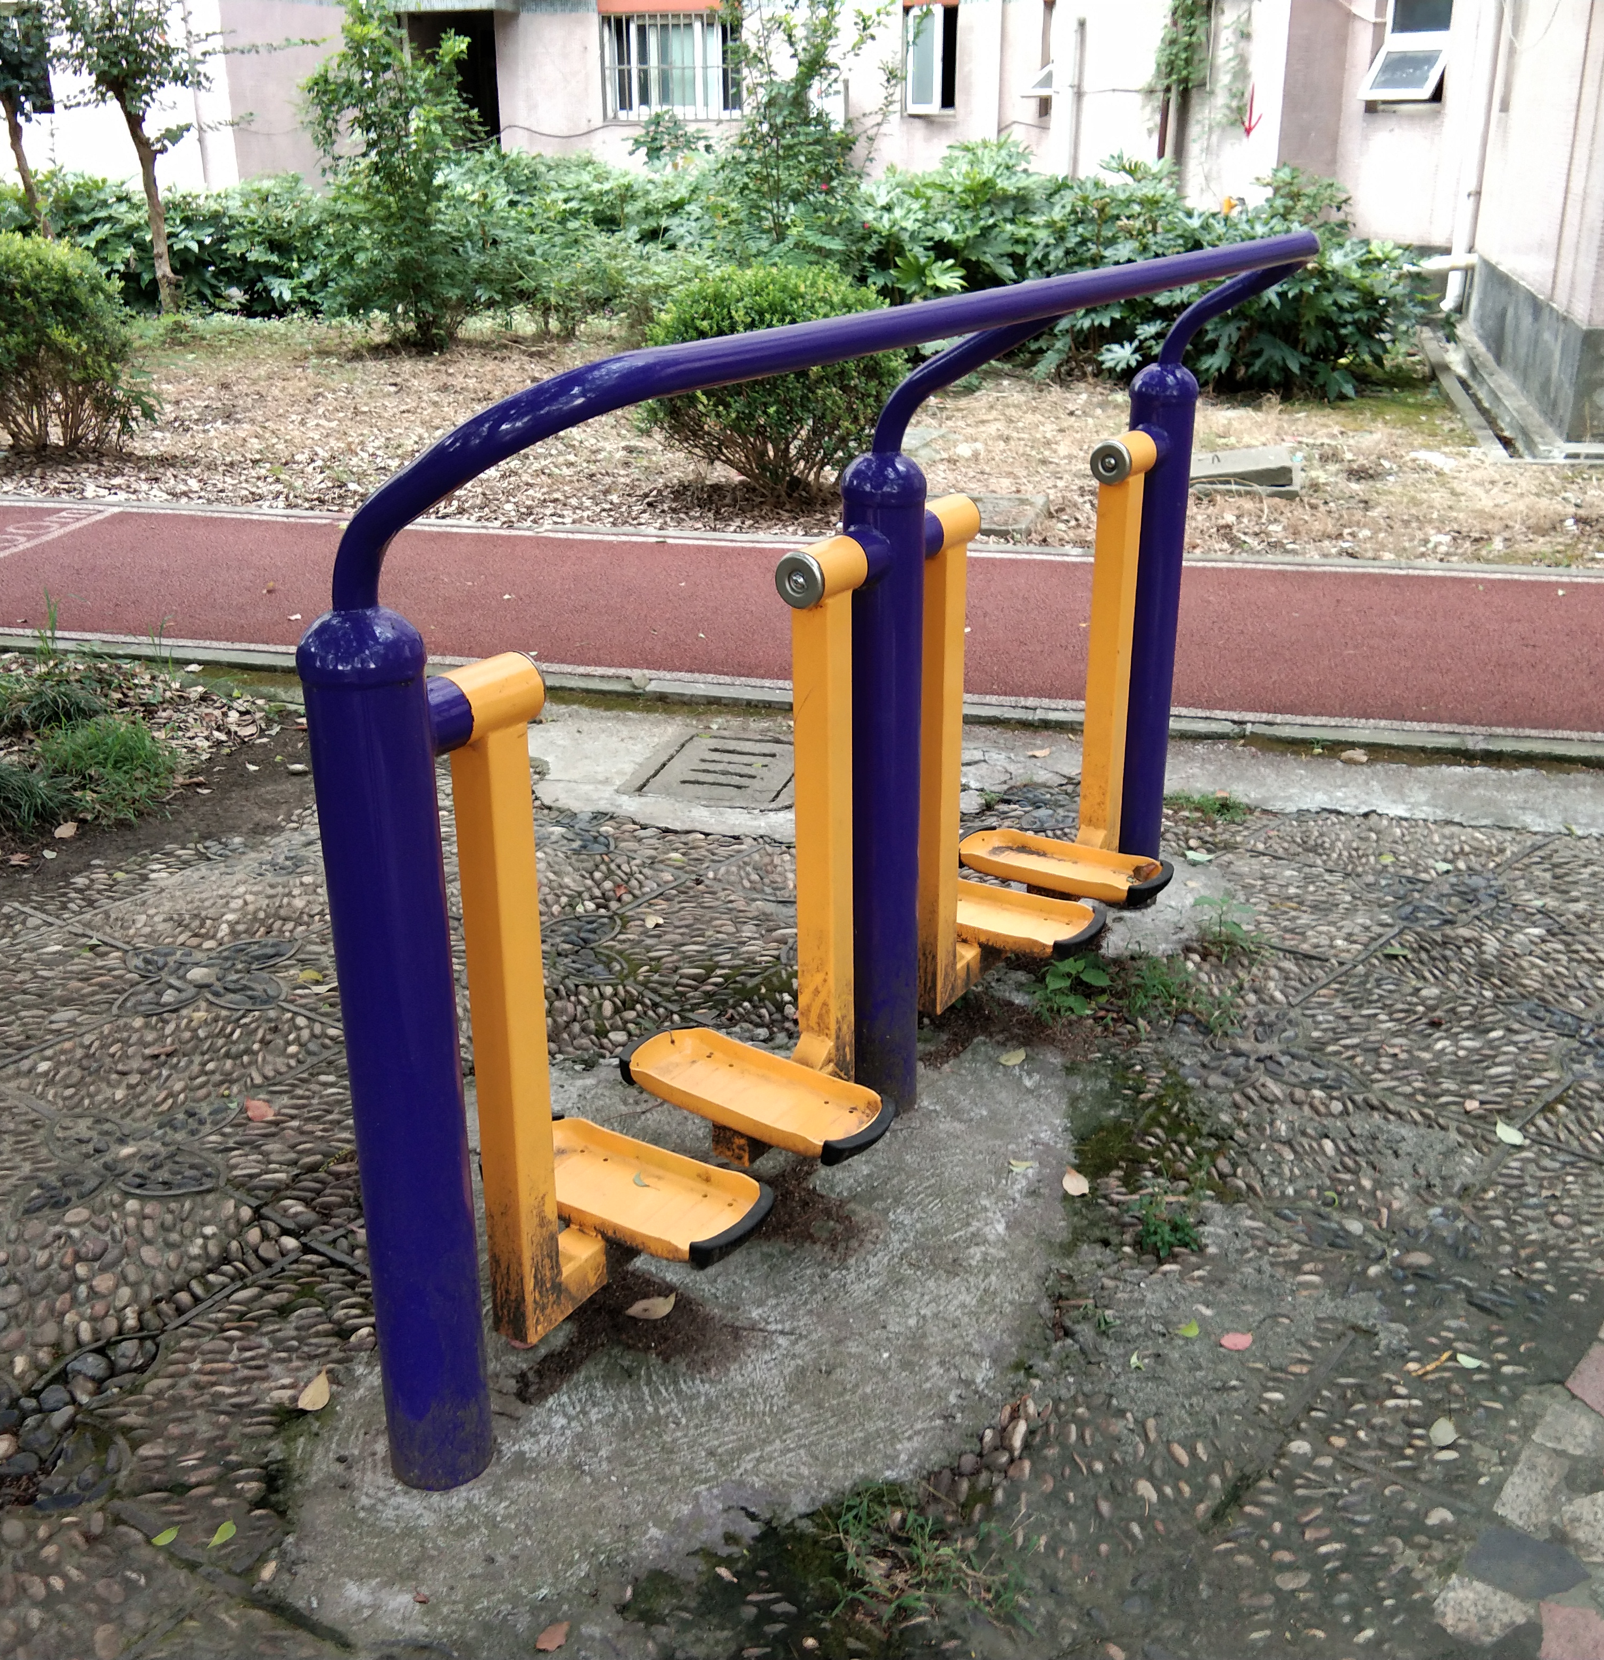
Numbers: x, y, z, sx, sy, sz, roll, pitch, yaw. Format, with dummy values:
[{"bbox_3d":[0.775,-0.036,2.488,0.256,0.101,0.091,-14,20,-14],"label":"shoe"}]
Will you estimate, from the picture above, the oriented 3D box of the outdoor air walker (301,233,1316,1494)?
[{"bbox_3d":[0.204,-0.160,2.814,0.314,1.261,2.152,13,25,29],"label":"outdoor air walker"}]

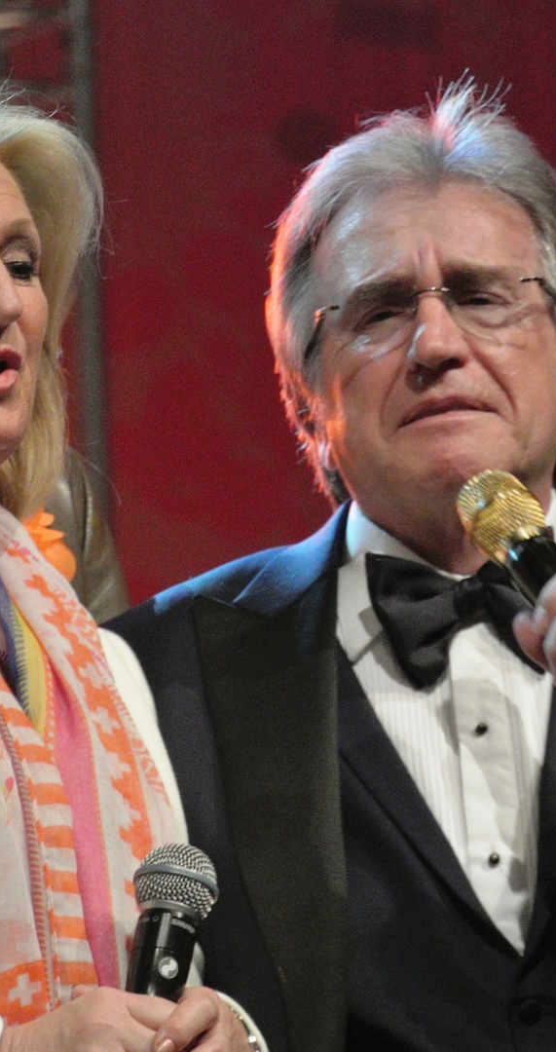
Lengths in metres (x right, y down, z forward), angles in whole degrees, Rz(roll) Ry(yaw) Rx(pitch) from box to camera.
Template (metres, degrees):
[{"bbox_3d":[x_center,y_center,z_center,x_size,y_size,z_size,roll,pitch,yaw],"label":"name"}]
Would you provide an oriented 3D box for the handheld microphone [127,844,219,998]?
[{"bbox_3d":[-0.080,0.296,7.030,0.051,0.235,0.051,12,-20,0],"label":"handheld microphone"}]

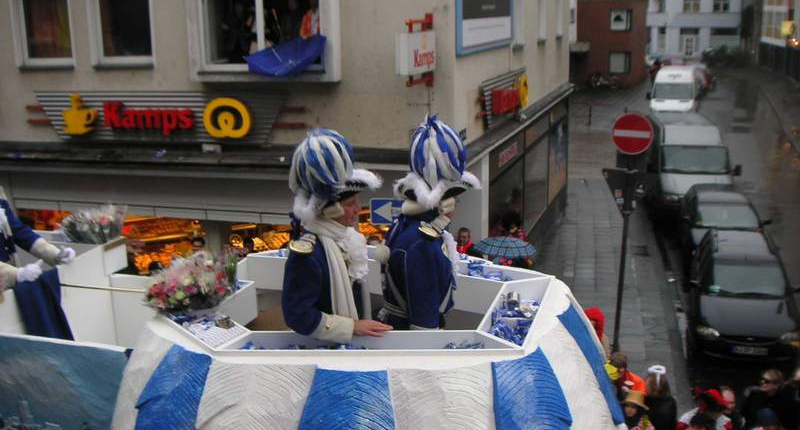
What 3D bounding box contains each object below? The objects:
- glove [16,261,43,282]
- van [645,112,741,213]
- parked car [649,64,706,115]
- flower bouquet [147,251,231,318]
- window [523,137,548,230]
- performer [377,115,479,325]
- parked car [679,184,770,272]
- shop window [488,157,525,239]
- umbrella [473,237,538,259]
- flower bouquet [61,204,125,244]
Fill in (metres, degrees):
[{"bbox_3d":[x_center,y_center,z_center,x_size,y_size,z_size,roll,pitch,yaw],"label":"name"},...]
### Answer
[{"bbox_3d":[-1.941,0.301,4.600,0.120,0.100,0.090,3,14,18],"label":"glove"},{"bbox_3d":[8.235,-1.422,24.918,2.000,2.480,5.300,2,12,14],"label":"van"},{"bbox_3d":[13.454,-5.758,42.951,2.000,2.500,5.300,3,13,21],"label":"parked car"},{"bbox_3d":[-1.072,0.350,4.450,0.420,0.260,0.310,-1,12,0],"label":"flower bouquet"},{"bbox_3d":[3.058,-0.720,19.710,0.150,1.776,3.106,3,14,18],"label":"window"},{"bbox_3d":[0.190,0.438,4.799,0.450,1.950,0.520,-8,14,-31],"label":"performer"},{"bbox_3d":[7.025,0.295,19.180,1.700,1.420,4.250,2,12,14],"label":"parked car"},{"bbox_3d":[1.877,0.006,15.123,0.100,1.660,3.682,2,12,16],"label":"shop window"},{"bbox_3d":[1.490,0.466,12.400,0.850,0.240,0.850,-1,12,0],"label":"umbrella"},{"bbox_3d":[-1.815,0.056,5.200,0.360,0.210,0.300,-1,12,0],"label":"flower bouquet"}]

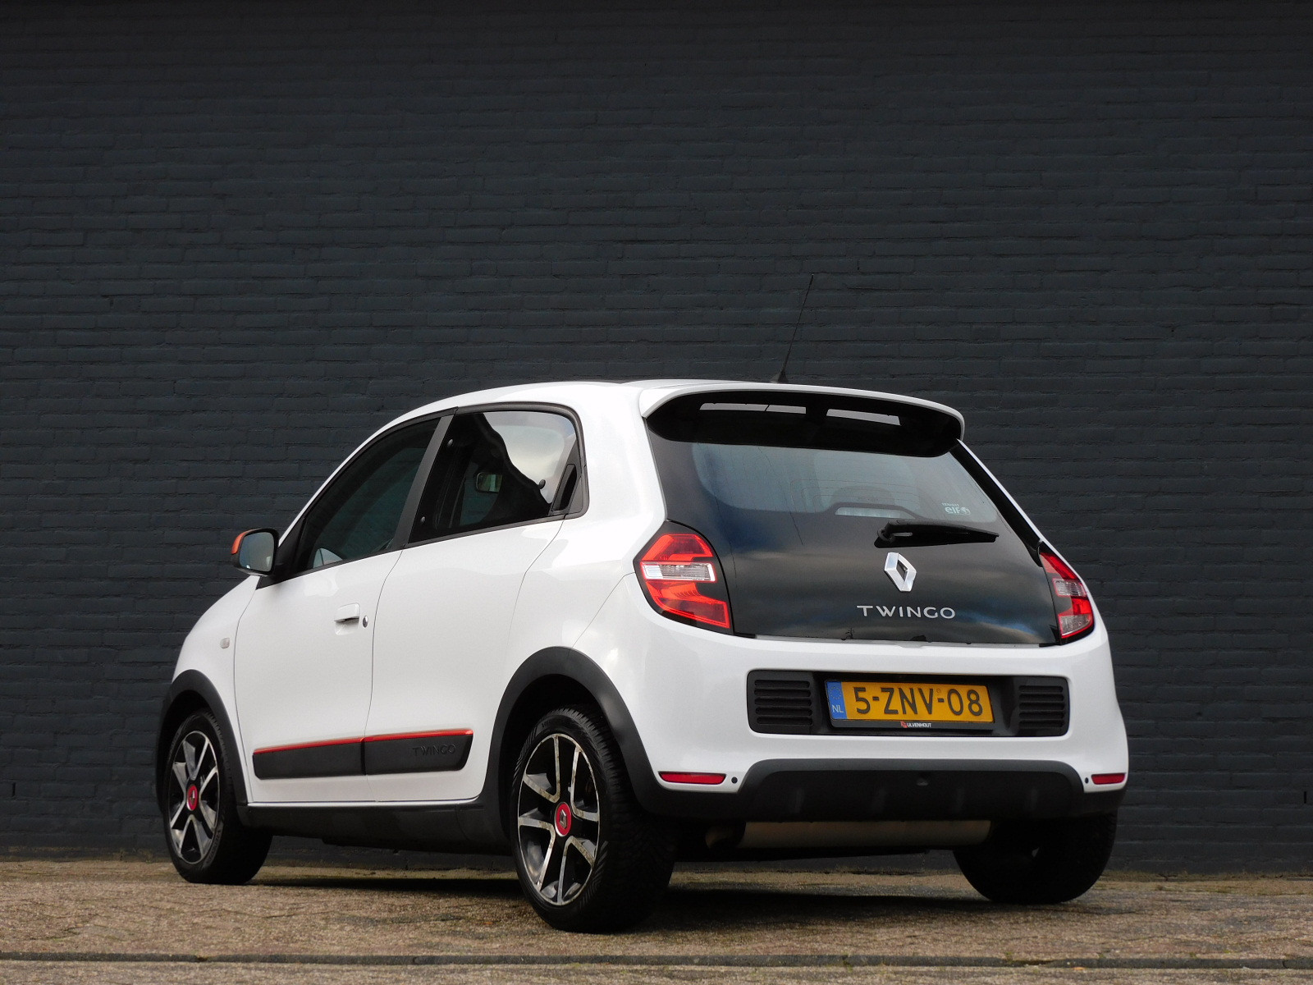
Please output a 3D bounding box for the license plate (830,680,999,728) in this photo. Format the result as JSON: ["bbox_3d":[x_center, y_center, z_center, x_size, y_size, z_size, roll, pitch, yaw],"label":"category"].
[{"bbox_3d":[0.670,0.557,7.994,0.525,0.118,0.020,3,-23,-31],"label":"license plate"}]

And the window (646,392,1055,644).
[{"bbox_3d":[0.559,0.067,8.231,1.160,0.740,0.150,3,-41,-31],"label":"window"}]

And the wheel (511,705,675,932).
[{"bbox_3d":[-0.172,0.856,7.979,0.195,0.590,0.590,3,-5,-31],"label":"wheel"}]

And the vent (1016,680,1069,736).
[{"bbox_3d":[1.033,0.581,8.200,0.190,0.158,0.040,4,-10,-36],"label":"vent"}]

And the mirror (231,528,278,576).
[{"bbox_3d":[-1.284,0.194,9.657,0.170,0.142,0.100,3,-5,-31],"label":"mirror"}]

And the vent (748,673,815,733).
[{"bbox_3d":[0.315,0.538,7.774,0.190,0.158,0.040,3,-9,-26],"label":"vent"}]

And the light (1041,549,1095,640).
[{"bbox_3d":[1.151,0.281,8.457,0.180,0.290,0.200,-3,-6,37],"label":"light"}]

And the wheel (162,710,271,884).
[{"bbox_3d":[-1.456,1.013,10.109,0.180,0.590,0.590,3,-5,-31],"label":"wheel"}]

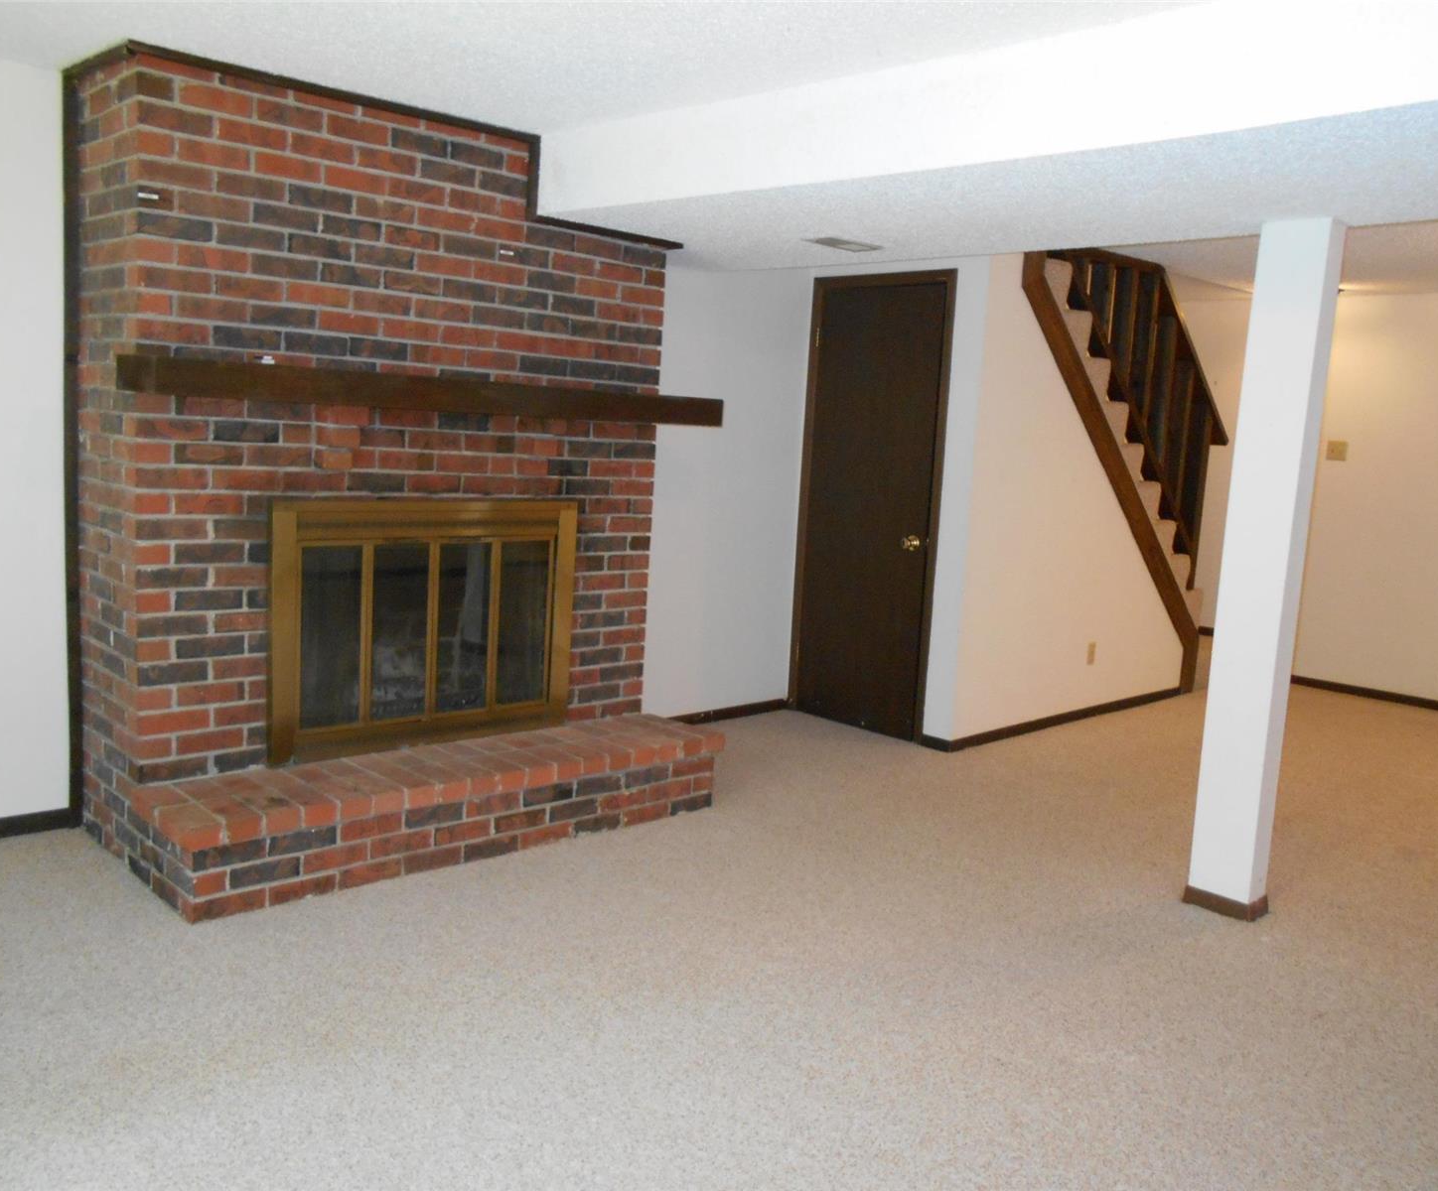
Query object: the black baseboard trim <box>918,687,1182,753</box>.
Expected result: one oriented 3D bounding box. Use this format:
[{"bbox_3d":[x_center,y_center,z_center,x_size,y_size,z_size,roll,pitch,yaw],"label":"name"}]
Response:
[{"bbox_3d":[1.789,0.602,6.095,2.245,0.068,0.150,-3,10,-43],"label":"black baseboard trim"}]

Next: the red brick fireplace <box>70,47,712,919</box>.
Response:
[{"bbox_3d":[-0.922,-0.362,3.846,1.855,2.226,0.901,-3,10,-43],"label":"red brick fireplace"}]

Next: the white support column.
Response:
[{"bbox_3d":[1.591,-0.054,3.484,0.140,2.006,0.205,-3,10,-43],"label":"white support column"}]

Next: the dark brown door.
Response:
[{"bbox_3d":[0.702,-0.405,5.567,0.050,2.074,0.748,-3,10,-43],"label":"dark brown door"}]

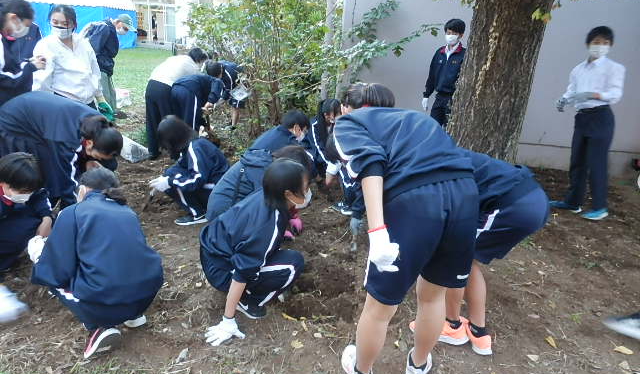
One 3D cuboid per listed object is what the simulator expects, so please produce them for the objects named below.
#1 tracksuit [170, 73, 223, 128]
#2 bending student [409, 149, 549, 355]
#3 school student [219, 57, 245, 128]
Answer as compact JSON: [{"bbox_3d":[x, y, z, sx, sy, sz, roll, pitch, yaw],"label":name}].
[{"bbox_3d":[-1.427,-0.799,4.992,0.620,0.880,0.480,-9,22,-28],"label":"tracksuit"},{"bbox_3d":[0.711,0.233,2.323,0.880,1.060,0.480,16,23,33],"label":"bending student"},{"bbox_3d":[-1.280,-1.307,6.245,0.580,1.020,0.440,1,19,-11],"label":"school student"}]

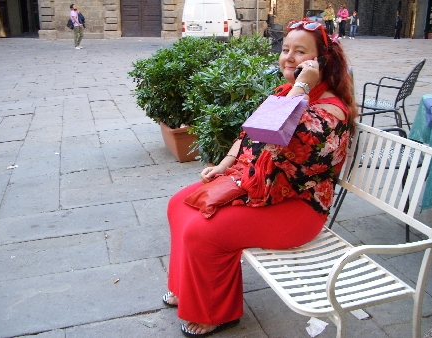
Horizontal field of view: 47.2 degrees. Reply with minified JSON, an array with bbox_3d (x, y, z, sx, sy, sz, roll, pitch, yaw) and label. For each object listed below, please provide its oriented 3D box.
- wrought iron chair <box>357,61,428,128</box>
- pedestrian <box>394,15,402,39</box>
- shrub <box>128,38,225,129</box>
[{"bbox_3d":[1.864,-0.677,5.197,0.570,0.880,0.560,11,21,32],"label":"wrought iron chair"},{"bbox_3d":[11.138,-8.812,30.250,0.420,1.730,0.500,-3,18,-8],"label":"pedestrian"},{"bbox_3d":[-0.330,-0.839,4.747,1.000,0.860,0.950,0,17,0],"label":"shrub"}]

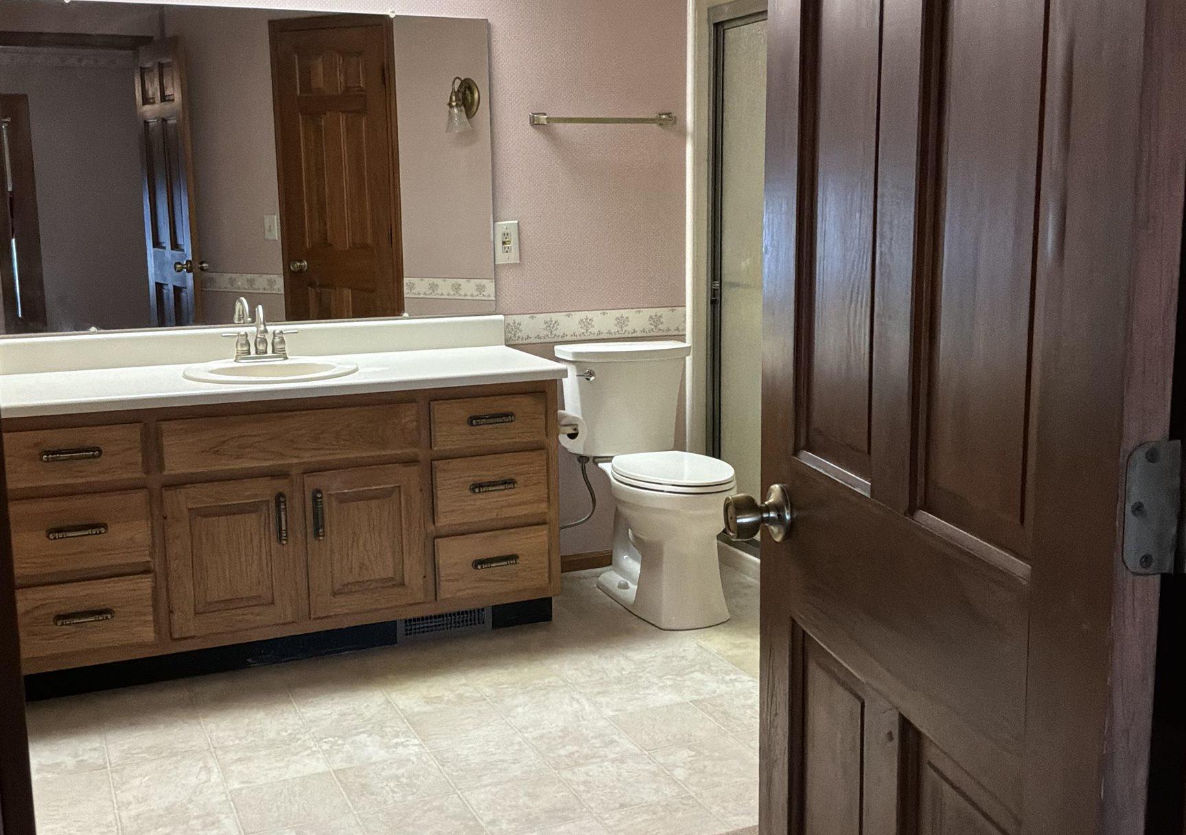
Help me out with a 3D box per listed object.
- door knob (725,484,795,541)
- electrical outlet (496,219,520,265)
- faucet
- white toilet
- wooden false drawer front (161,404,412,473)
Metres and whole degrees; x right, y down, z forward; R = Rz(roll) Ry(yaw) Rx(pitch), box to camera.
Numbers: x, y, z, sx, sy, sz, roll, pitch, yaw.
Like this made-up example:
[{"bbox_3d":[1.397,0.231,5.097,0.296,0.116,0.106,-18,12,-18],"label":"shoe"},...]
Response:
[{"bbox_3d":[0.182,0.110,1.450,0.063,0.066,0.066,-3,10,-12],"label":"door knob"},{"bbox_3d":[-0.274,-0.561,4.112,0.078,0.126,0.010,-5,11,-23],"label":"electrical outlet"},{"bbox_3d":[-0.957,-0.244,3.717,0.210,0.166,0.160,-5,11,-23],"label":"faucet"},{"bbox_3d":[0.203,0.194,4.040,0.420,0.785,0.720,-5,11,-23],"label":"white toilet"},{"bbox_3d":[-0.794,0.053,3.406,0.680,0.145,0.022,-5,11,-23],"label":"wooden false drawer front"}]

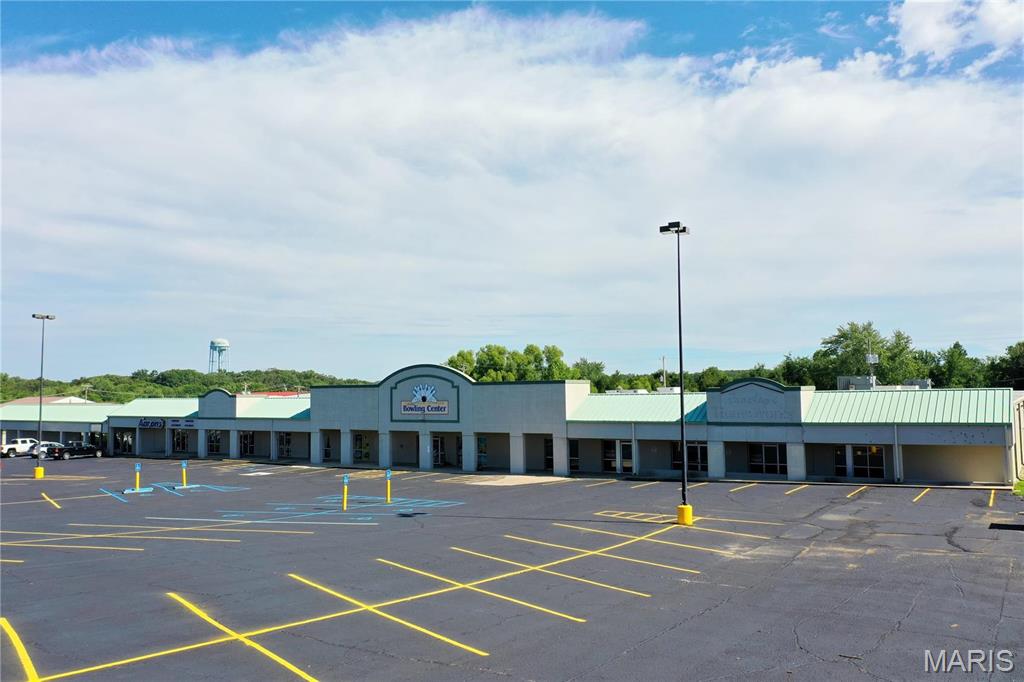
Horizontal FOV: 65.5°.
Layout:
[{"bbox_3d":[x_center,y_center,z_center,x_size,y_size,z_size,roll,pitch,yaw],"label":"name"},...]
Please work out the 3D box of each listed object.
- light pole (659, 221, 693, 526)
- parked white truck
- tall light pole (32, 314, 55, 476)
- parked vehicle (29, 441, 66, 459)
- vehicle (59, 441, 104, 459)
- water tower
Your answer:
[{"bbox_3d":[6.860,1.296,33.148,1.100,12.540,1.500,-3,-6,29],"label":"light pole"},{"bbox_3d":[-52.362,11.497,85.585,2.000,1.930,5.800,-3,-6,30],"label":"parked white truck"},{"bbox_3d":[-34.135,4.002,58.023,0.650,11.880,1.600,-3,-6,29],"label":"tall light pole"},{"bbox_3d":[-48.147,11.435,83.574,1.840,1.680,4.600,-3,-6,30],"label":"parked vehicle"},{"bbox_3d":[-44.862,11.221,82.078,1.880,1.770,5.400,-3,-6,30],"label":"vehicle"},{"bbox_3d":[-190.647,14.803,518.548,14.500,33.000,14.500,-3,-6,29],"label":"water tower"}]

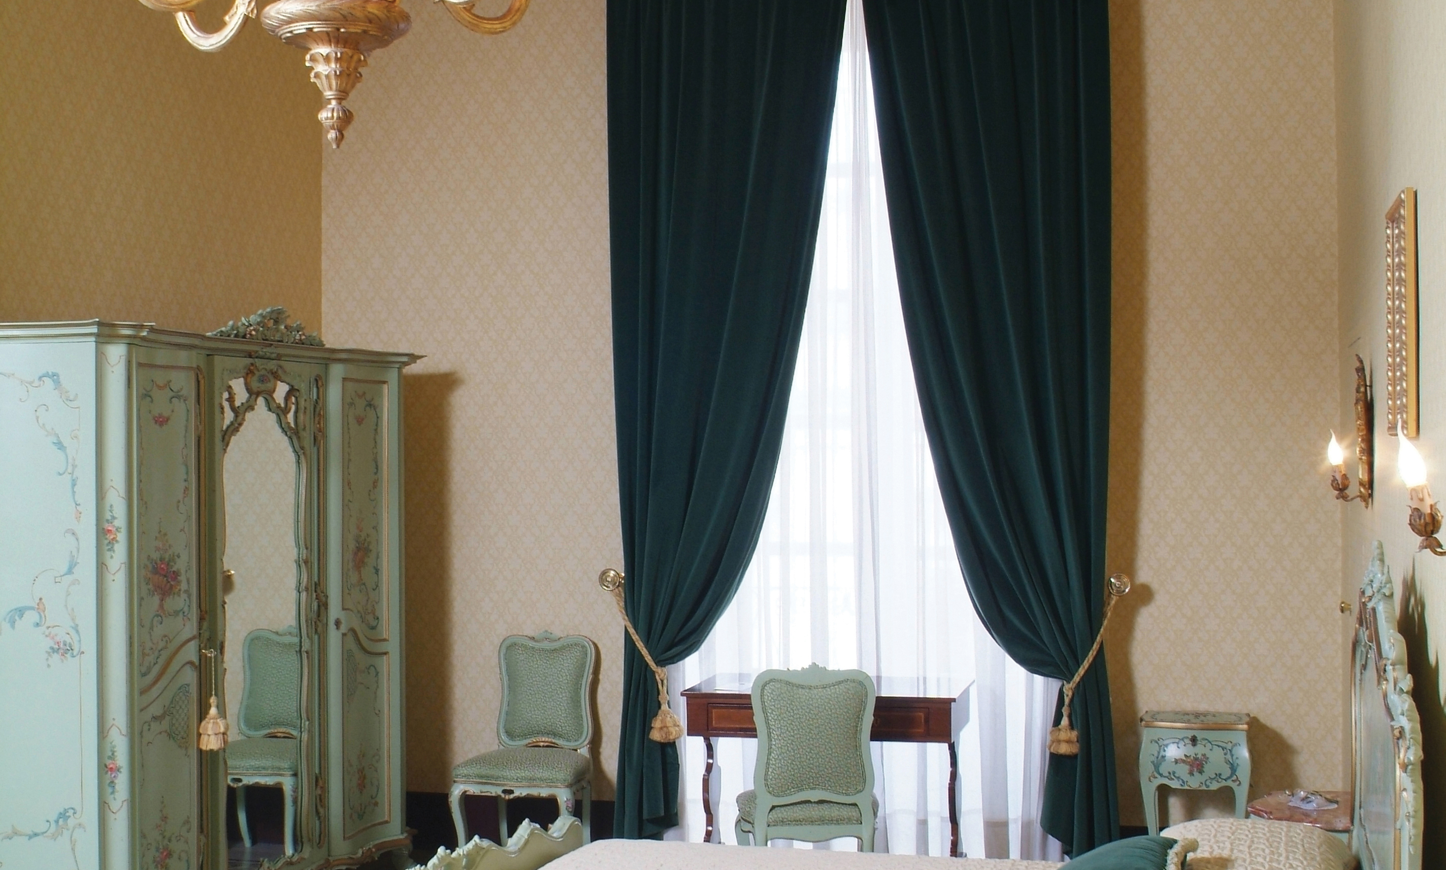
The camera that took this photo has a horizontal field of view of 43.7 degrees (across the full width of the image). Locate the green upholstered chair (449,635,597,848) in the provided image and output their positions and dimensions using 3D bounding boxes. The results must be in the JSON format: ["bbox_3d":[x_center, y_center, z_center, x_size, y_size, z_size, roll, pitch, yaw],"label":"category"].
[{"bbox_3d":[-0.762,1.288,7.176,0.500,0.970,0.560,0,-2,9],"label":"green upholstered chair"}]

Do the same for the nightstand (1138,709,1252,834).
[{"bbox_3d":[1.765,1.421,6.724,0.410,0.700,0.390,0,-2,14],"label":"nightstand"}]

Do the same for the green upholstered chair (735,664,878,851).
[{"bbox_3d":[0.300,1.262,6.290,0.500,0.975,0.560,0,-2,1],"label":"green upholstered chair"}]

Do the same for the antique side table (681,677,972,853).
[{"bbox_3d":[0.421,1.384,7.058,1.050,0.785,0.700,0,-2,14],"label":"antique side table"}]

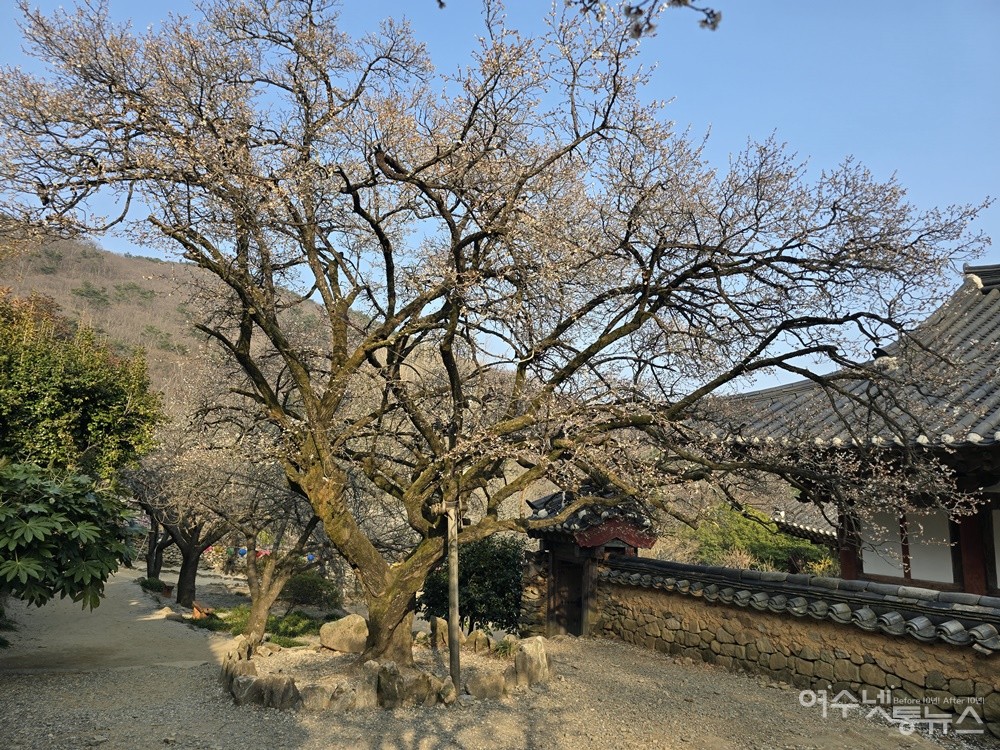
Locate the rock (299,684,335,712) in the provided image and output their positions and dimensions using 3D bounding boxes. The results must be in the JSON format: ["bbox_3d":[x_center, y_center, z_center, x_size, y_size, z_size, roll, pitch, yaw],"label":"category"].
[{"bbox_3d":[-1.661,2.928,6.015,0.301,0.230,0.220,0,-8,5],"label":"rock"}]

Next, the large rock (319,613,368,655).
[{"bbox_3d":[-1.896,3.210,8.227,0.642,0.432,0.500,1,-7,0],"label":"large rock"}]

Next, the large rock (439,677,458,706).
[{"bbox_3d":[-0.484,2.975,6.249,0.178,0.240,0.200,2,-8,-10],"label":"large rock"}]

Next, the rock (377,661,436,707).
[{"bbox_3d":[-0.860,2.900,6.213,0.560,0.365,0.360,1,-8,-5],"label":"rock"}]

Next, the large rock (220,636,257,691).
[{"bbox_3d":[-2.700,2.975,6.864,0.298,0.470,0.450,-1,-8,15],"label":"large rock"}]

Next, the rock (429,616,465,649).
[{"bbox_3d":[-0.694,3.345,8.635,0.453,0.373,0.300,1,-7,0],"label":"rock"}]

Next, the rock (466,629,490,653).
[{"bbox_3d":[-0.270,3.342,8.365,0.296,0.268,0.250,1,-7,0],"label":"rock"}]

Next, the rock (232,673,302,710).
[{"bbox_3d":[-2.151,2.924,6.125,0.604,0.270,0.300,0,-8,8],"label":"rock"}]

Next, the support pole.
[{"bbox_3d":[-0.473,2.288,6.900,0.100,1.877,0.100,-2,-7,0],"label":"support pole"}]

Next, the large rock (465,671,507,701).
[{"bbox_3d":[-0.132,3.041,6.511,0.381,0.260,0.280,2,-8,-10],"label":"large rock"}]

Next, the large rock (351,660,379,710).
[{"bbox_3d":[-1.238,2.872,6.171,0.228,0.393,0.300,1,-7,0],"label":"large rock"}]

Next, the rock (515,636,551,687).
[{"bbox_3d":[0.354,3.098,7.198,0.400,0.440,0.320,5,-9,-30],"label":"rock"}]

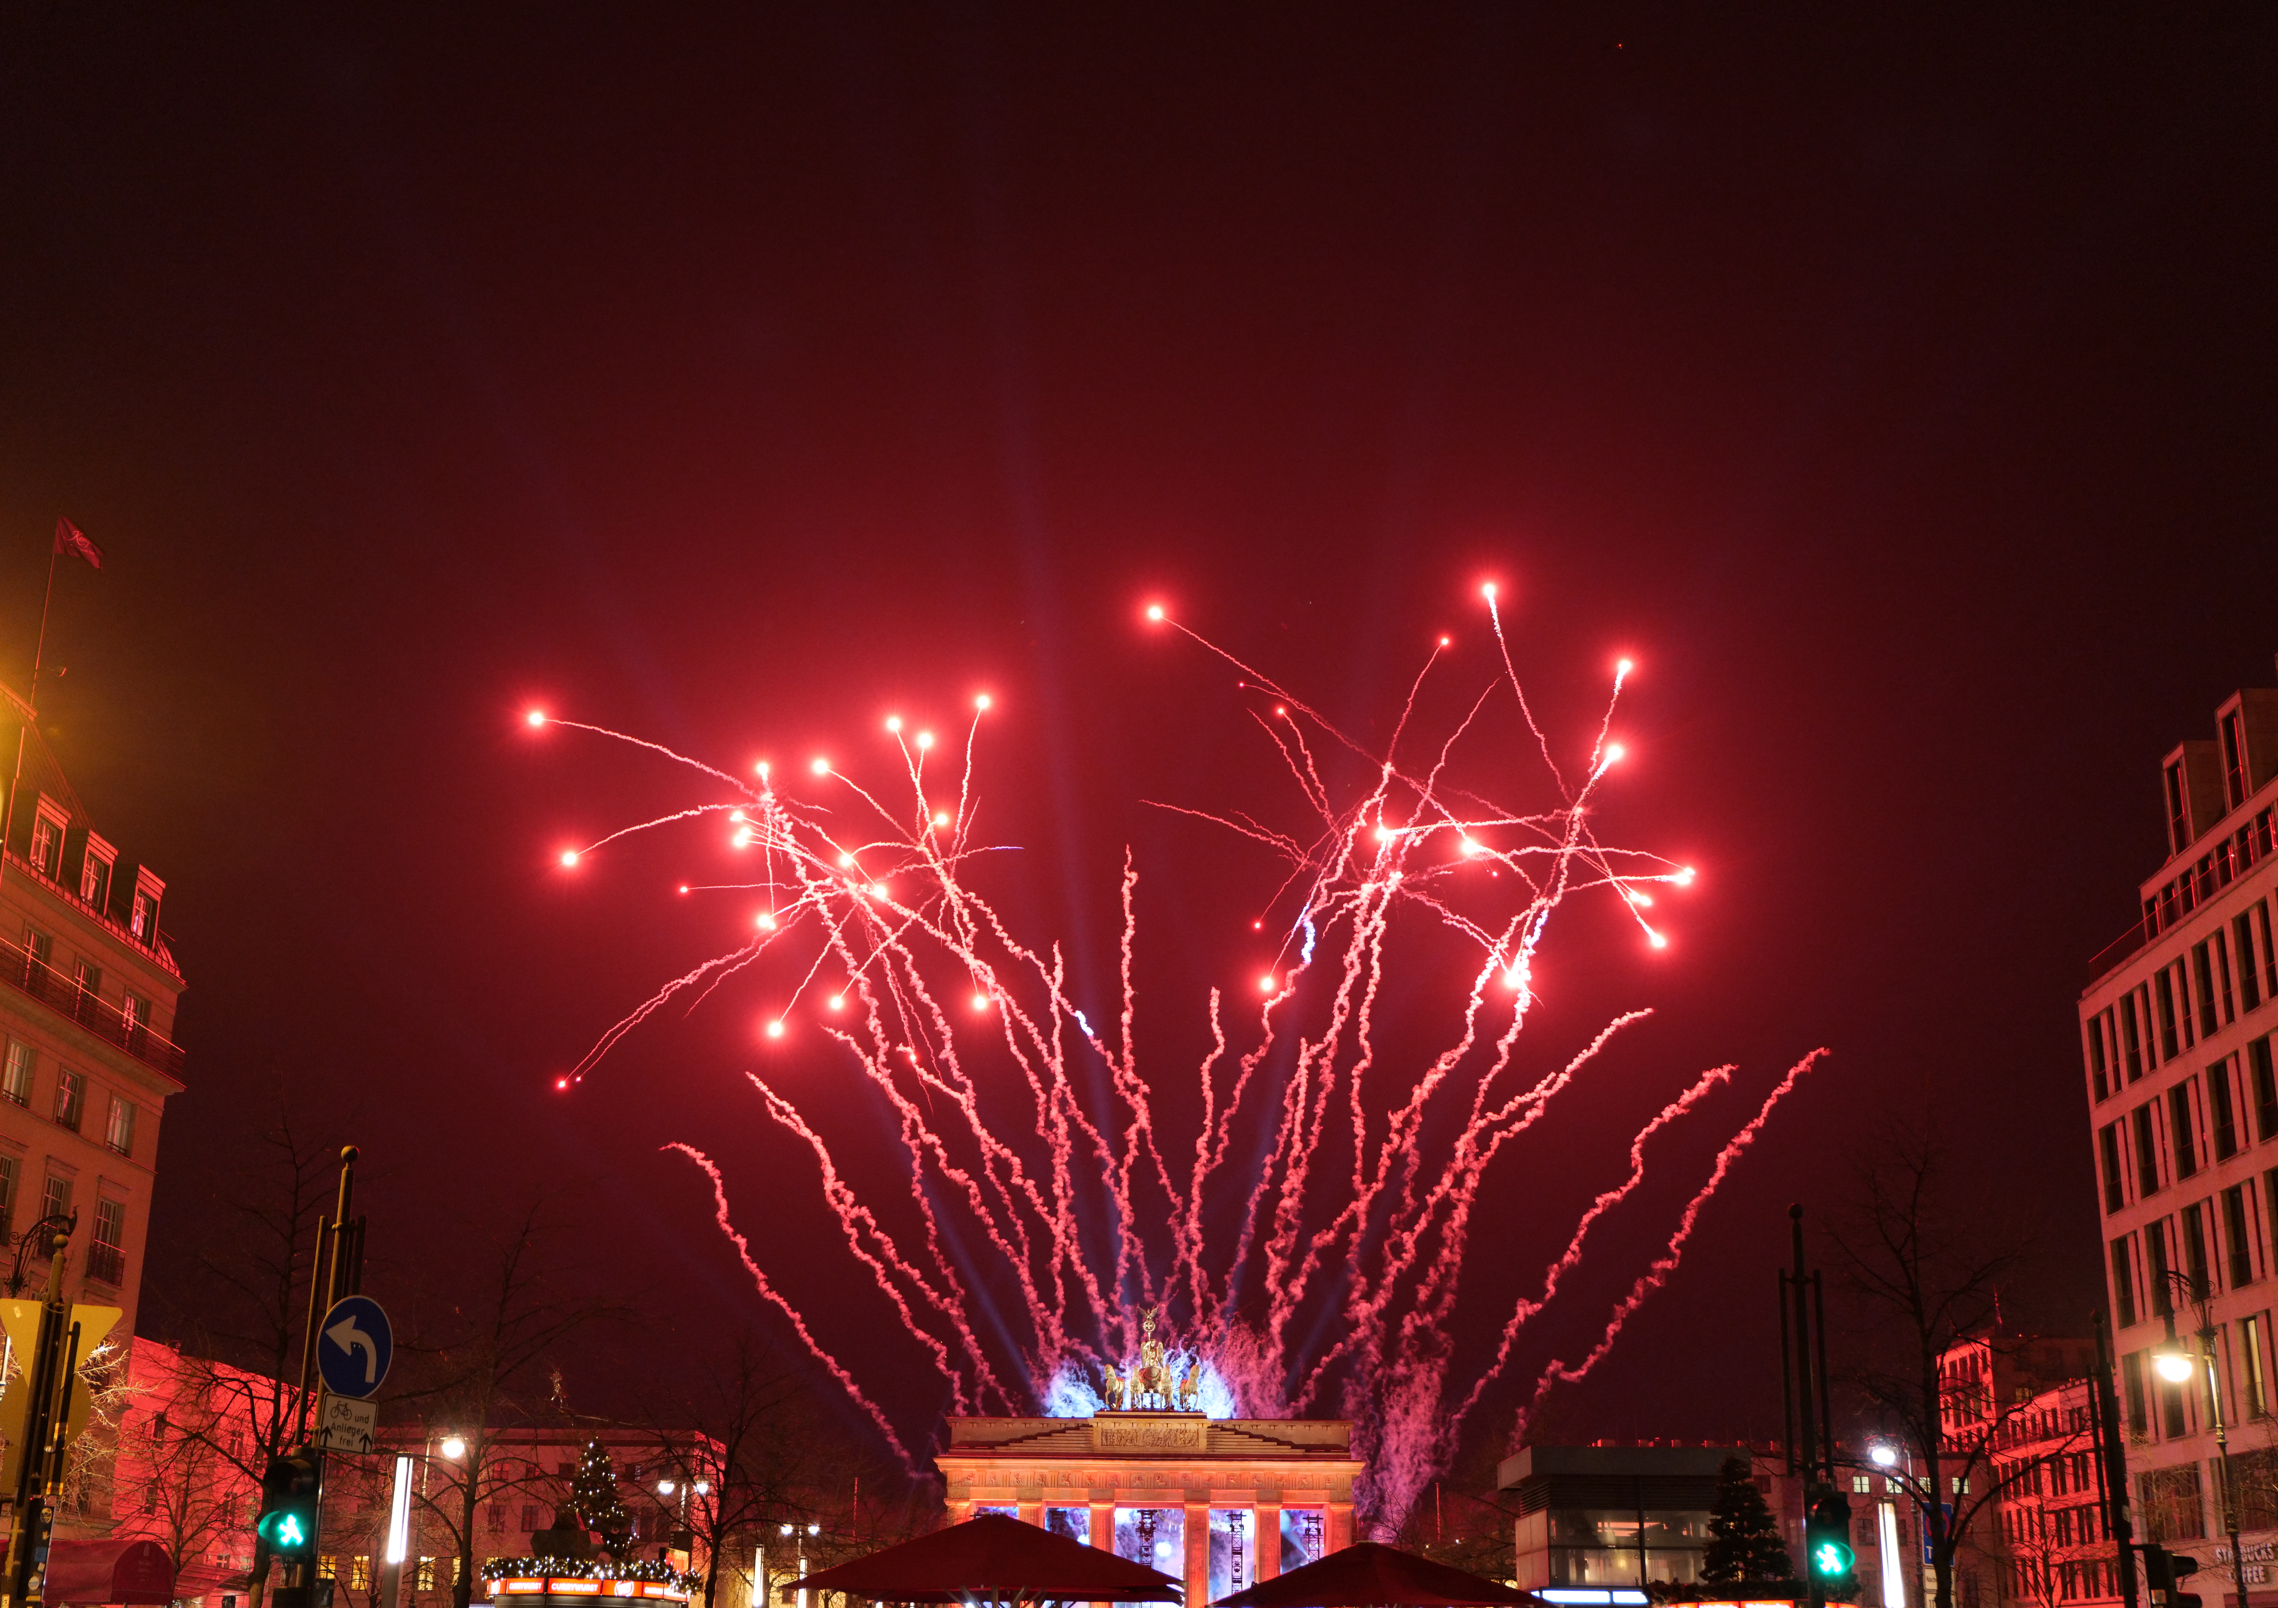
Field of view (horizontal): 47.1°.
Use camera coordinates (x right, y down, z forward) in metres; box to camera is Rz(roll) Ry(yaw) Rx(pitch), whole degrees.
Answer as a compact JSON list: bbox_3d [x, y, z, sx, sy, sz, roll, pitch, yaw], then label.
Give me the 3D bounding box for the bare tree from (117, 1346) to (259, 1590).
[{"bbox_3d":[-22.111,16.683,60.090,3.400,8.140,3.400,1,-18,1],"label":"bare tree"}]

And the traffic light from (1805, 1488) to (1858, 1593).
[{"bbox_3d":[4.391,4.672,16.550,0.260,0.600,0.350,1,-18,1],"label":"traffic light"}]

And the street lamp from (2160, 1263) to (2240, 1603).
[{"bbox_3d":[20.712,13.665,50.647,1.400,9.180,0.750,-1,-18,6],"label":"street lamp"}]

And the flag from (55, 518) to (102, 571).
[{"bbox_3d":[-34.564,-8.490,85.000,1.600,1.700,0.500,-4,-19,15],"label":"flag"}]

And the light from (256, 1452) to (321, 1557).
[{"bbox_3d":[-4.959,4.097,15.250,0.270,0.600,0.350,1,-18,-2],"label":"light"}]

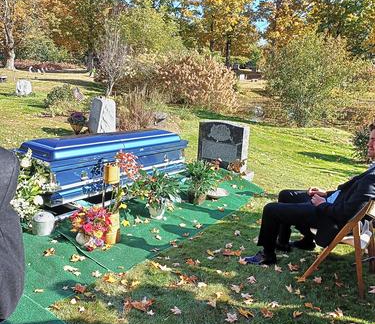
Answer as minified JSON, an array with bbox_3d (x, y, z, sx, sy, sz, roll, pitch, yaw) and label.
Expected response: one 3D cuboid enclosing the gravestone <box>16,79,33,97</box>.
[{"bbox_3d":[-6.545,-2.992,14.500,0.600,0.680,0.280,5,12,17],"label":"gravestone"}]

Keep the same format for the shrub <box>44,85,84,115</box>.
[{"bbox_3d":[-3.372,-1.686,9.900,1.000,0.820,0.950,2,11,0],"label":"shrub"}]

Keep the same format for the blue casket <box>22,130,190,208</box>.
[{"bbox_3d":[-0.945,-0.070,4.530,0.690,0.600,2.100,13,16,38],"label":"blue casket"}]

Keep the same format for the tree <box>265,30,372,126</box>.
[{"bbox_3d":[4.680,-3.006,13.000,3.850,3.400,3.500,6,14,19],"label":"tree"}]

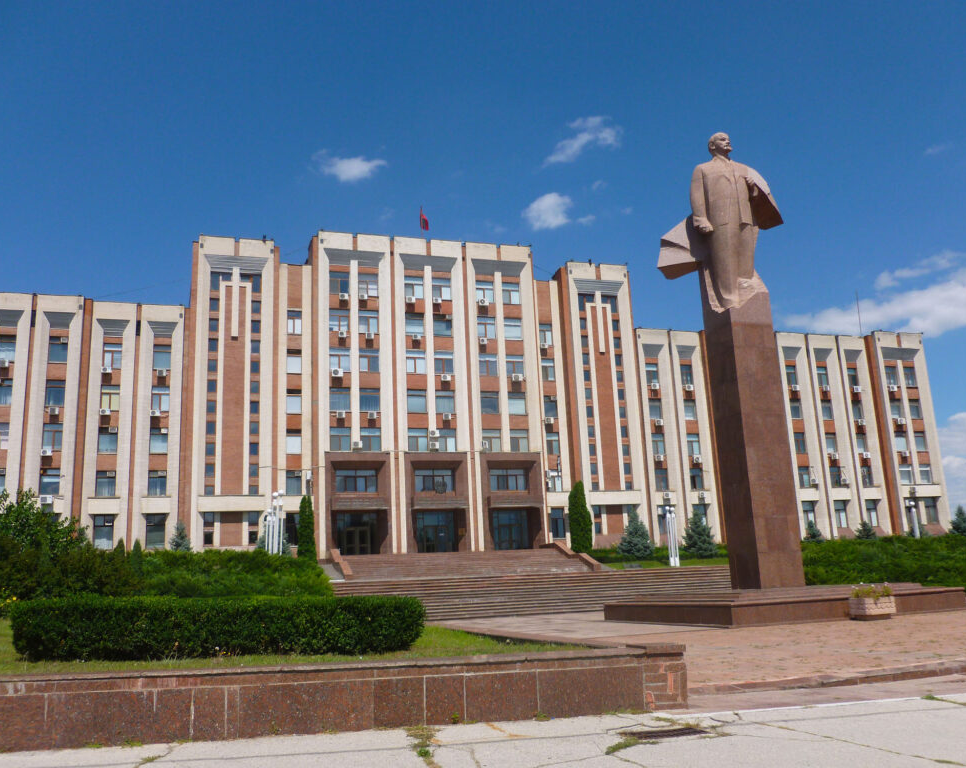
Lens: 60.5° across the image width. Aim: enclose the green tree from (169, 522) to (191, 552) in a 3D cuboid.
[{"bbox_3d":[-19.372,10.544,53.084,2.100,3.500,2.000,1,-13,-17],"label":"green tree"}]

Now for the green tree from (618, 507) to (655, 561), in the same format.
[{"bbox_3d":[11.515,11.386,62.715,2.650,3.870,2.550,1,-13,-17],"label":"green tree"}]

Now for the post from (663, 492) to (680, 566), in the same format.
[{"bbox_3d":[12.936,10.215,56.560,0.650,4.350,0.600,1,-13,-17],"label":"post"}]

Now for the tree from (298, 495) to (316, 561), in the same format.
[{"bbox_3d":[-13.382,10.947,62.793,1.400,5.150,1.400,1,-13,-18],"label":"tree"}]

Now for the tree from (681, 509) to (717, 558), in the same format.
[{"bbox_3d":[16.760,11.584,64.338,2.550,3.730,2.500,1,-13,-17],"label":"tree"}]

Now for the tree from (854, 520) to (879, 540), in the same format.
[{"bbox_3d":[31.901,12.576,68.924,1.850,2.250,1.800,1,-13,-17],"label":"tree"}]

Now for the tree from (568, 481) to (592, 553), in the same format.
[{"bbox_3d":[7.732,10.860,66.043,1.800,6.020,1.800,1,-13,-17],"label":"tree"}]

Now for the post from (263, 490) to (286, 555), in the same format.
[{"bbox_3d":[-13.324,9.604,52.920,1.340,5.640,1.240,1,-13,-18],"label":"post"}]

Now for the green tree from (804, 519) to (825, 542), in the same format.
[{"bbox_3d":[28.429,12.718,71.125,1.850,2.400,1.850,1,-13,-18],"label":"green tree"}]

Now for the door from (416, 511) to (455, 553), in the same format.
[{"bbox_3d":[-4.032,12.574,70.344,3.400,3.650,0.250,1,-13,-18],"label":"door"}]

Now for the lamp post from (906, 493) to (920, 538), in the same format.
[{"bbox_3d":[34.799,11.515,66.974,0.650,4.400,0.650,1,-13,-18],"label":"lamp post"}]

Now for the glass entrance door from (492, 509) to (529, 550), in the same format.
[{"bbox_3d":[2.394,12.762,72.261,3.400,3.700,0.250,1,-13,-18],"label":"glass entrance door"}]

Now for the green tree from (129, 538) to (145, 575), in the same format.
[{"bbox_3d":[-16.052,8.430,38.442,0.800,2.500,0.800,1,-13,-18],"label":"green tree"}]

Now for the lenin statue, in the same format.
[{"bbox_3d":[9.058,-6.056,31.169,4.600,7.500,2.500,1,-13,-18],"label":"lenin statue"}]

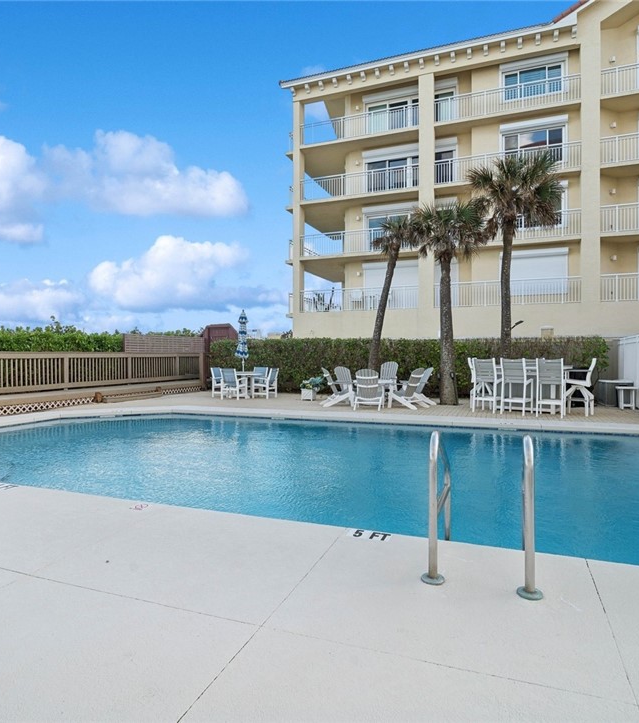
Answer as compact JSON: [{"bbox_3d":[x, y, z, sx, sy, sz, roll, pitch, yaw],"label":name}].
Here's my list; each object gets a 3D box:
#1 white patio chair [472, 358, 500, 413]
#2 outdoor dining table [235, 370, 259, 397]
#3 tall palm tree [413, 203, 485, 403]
[{"bbox_3d":[3.851,0.551,10.337,0.510,1.220,0.630,0,0,37],"label":"white patio chair"},{"bbox_3d":[-2.409,0.761,14.398,1.200,0.730,1.200,0,0,24],"label":"outdoor dining table"},{"bbox_3d":[3.470,-1.572,12.041,2.030,5.450,2.000,0,0,21],"label":"tall palm tree"}]

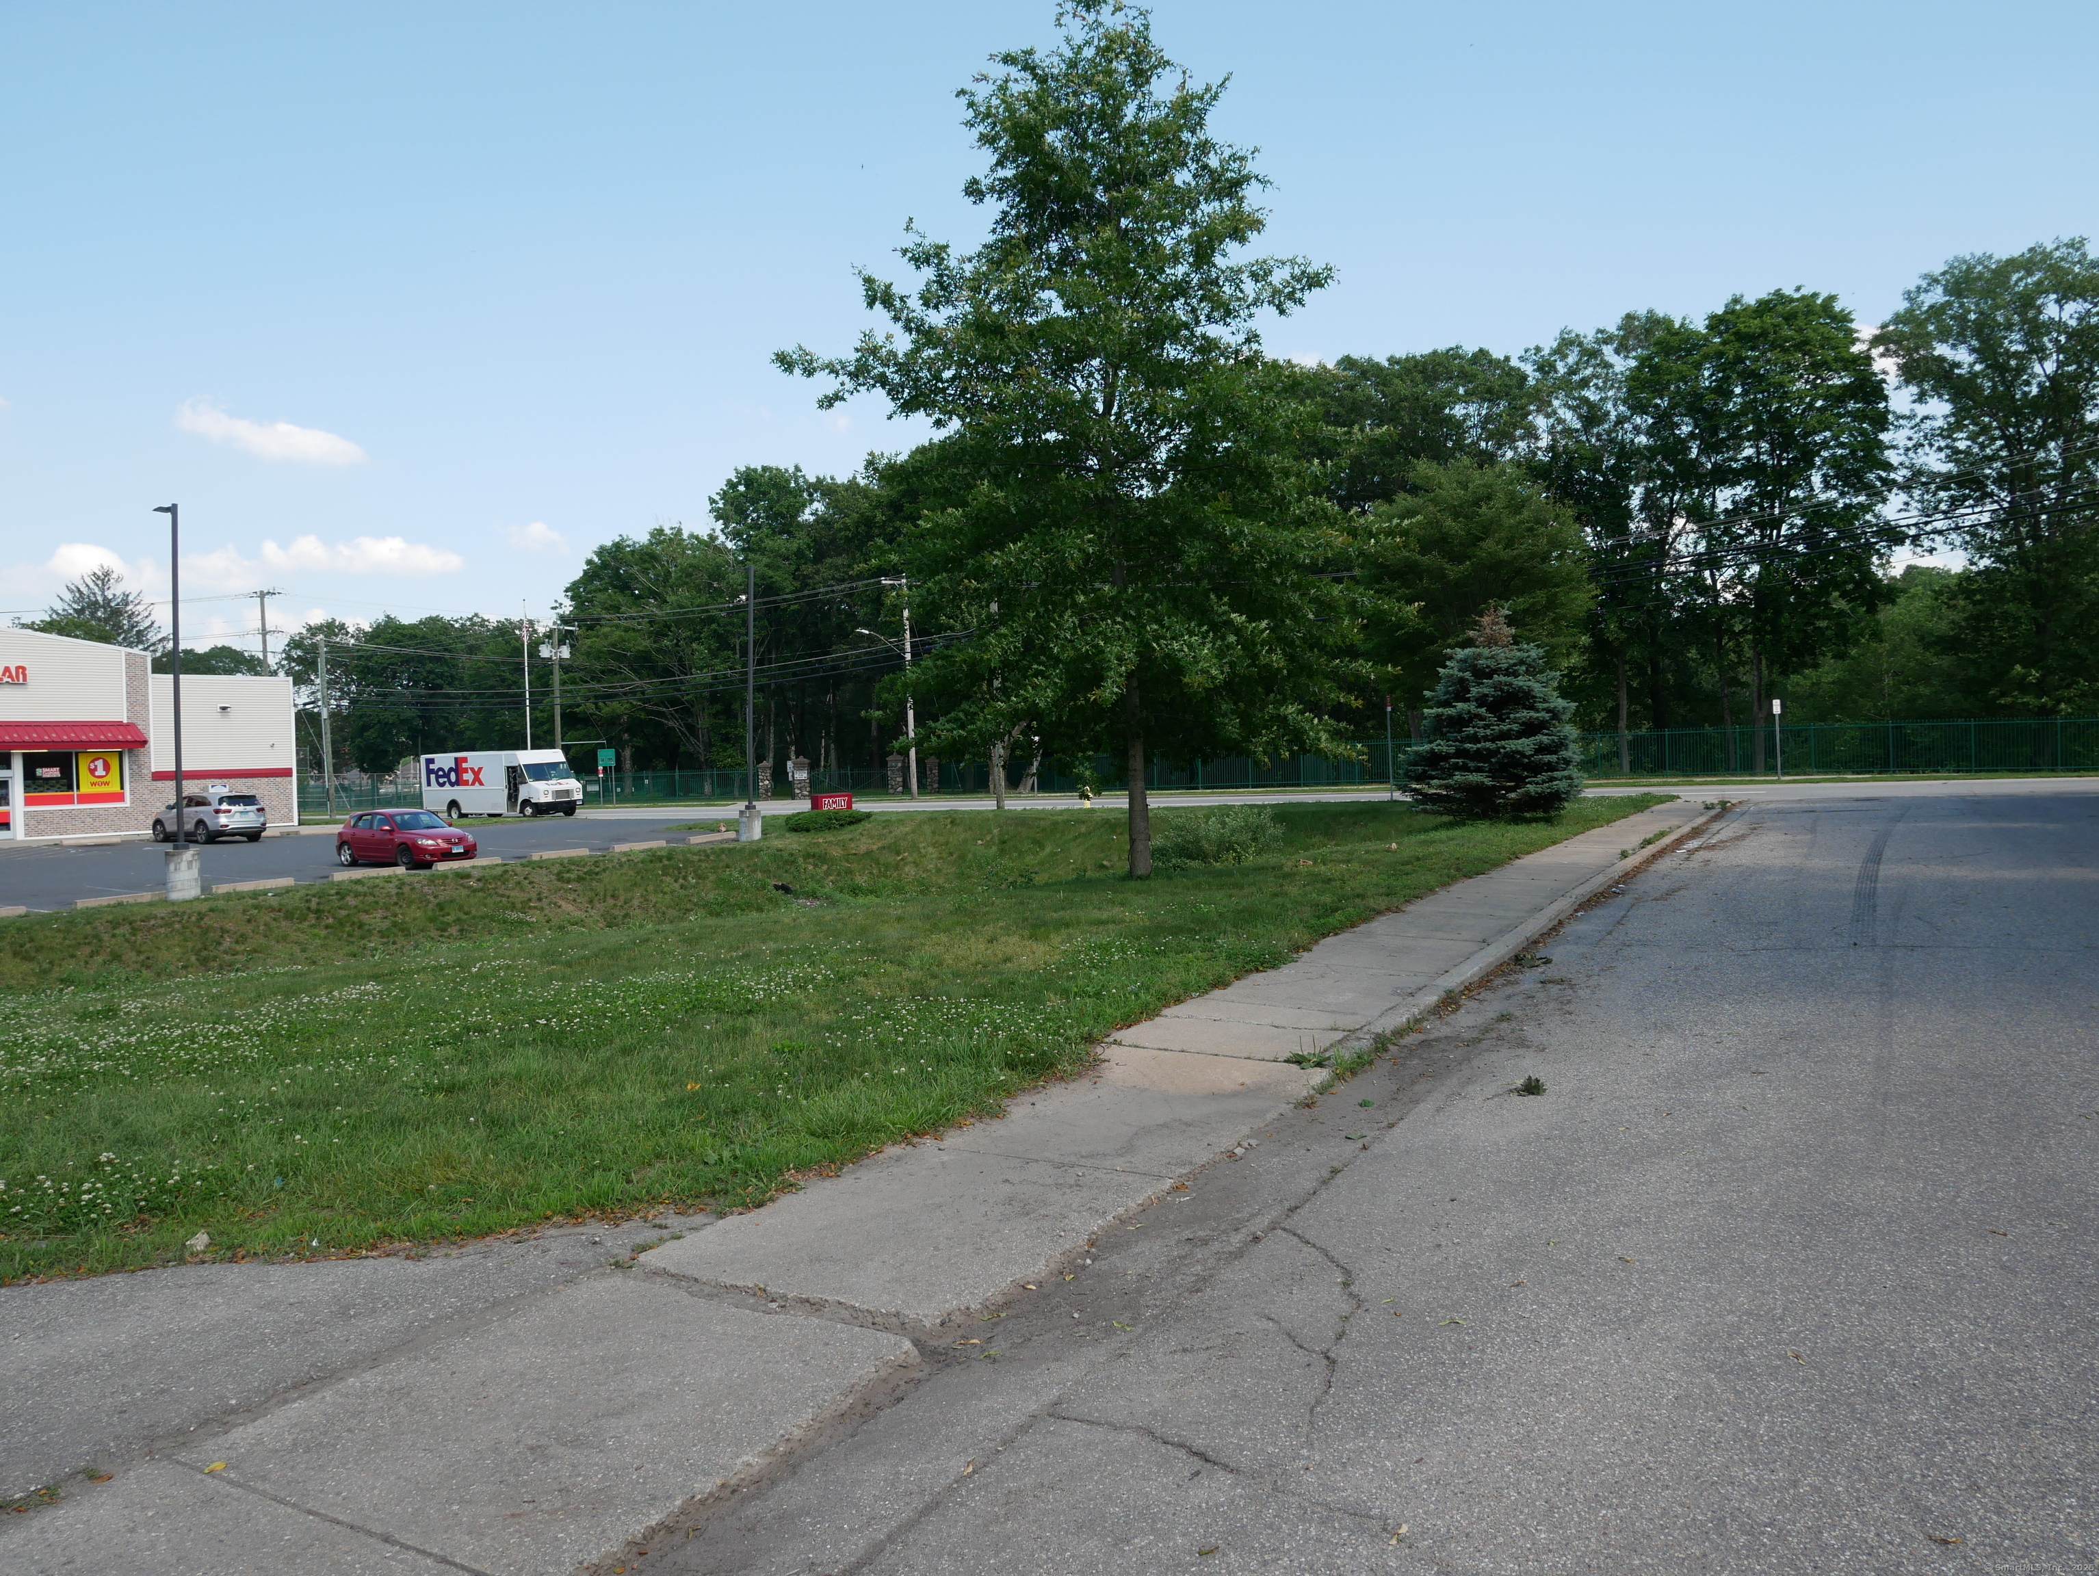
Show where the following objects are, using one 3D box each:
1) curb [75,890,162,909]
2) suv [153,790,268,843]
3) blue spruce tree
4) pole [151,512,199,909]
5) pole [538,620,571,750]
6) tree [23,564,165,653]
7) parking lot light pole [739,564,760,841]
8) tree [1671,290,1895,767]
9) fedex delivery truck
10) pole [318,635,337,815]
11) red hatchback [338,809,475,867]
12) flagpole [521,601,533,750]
[{"bbox_3d":[-19.925,2.405,31.304,0.170,0.150,1.830,0,2,36],"label":"curb"},{"bbox_3d":[-29.321,1.050,50.753,4.760,1.690,1.900,0,2,35],"label":"suv"},{"bbox_3d":[10.315,-1.790,33.800,4.200,4.870,4.200,-1,1,0],"label":"blue spruce tree"},{"bbox_3d":[-19.002,-1.875,31.700,1.000,8.550,0.720,0,2,36],"label":"pole"},{"bbox_3d":[-26.538,-4.025,78.500,1.700,10.200,1.100,-1,1,27],"label":"pole"},{"bbox_3d":[-60.142,-6.324,92.000,8.600,15.600,8.600,-2,1,0],"label":"tree"},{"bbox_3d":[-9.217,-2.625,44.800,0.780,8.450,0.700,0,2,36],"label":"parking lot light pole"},{"bbox_3d":[28.221,-9.971,56.000,8.400,18.500,8.000,-2,1,0],"label":"tree"},{"bbox_3d":[-24.683,-0.149,65.865,7.350,3.030,2.350,-1,1,26],"label":"fedex delivery truck"},{"bbox_3d":[-33.461,-2.890,67.500,0.450,8.600,0.450,-2,1,34],"label":"pole"},{"bbox_3d":[-17.200,1.350,38.900,4.450,1.460,1.780,-1,1,33],"label":"red hatchback"},{"bbox_3d":[-32.915,-5.464,92.000,0.200,12.800,0.200,-2,1,0],"label":"flagpole"}]

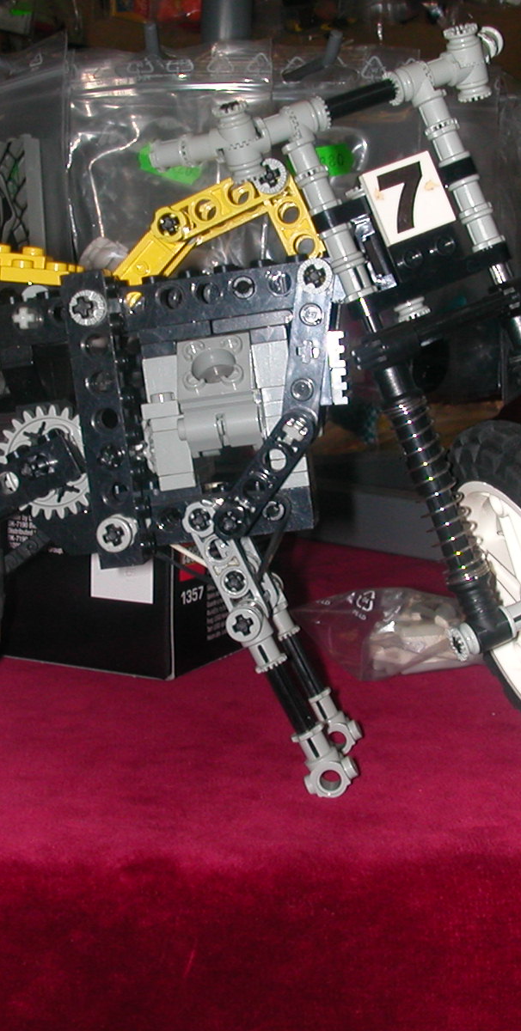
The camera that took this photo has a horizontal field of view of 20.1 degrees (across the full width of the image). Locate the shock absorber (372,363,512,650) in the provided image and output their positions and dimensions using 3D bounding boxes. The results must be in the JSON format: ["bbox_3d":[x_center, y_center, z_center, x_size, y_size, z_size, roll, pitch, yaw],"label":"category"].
[{"bbox_3d":[0.039,-0.003,0.320,0.011,0.067,0.011,-22,3,-14],"label":"shock absorber"}]

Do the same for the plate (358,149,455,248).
[{"bbox_3d":[0.032,-0.068,0.316,0.016,0.016,0.003,-23,2,-14],"label":"plate"}]

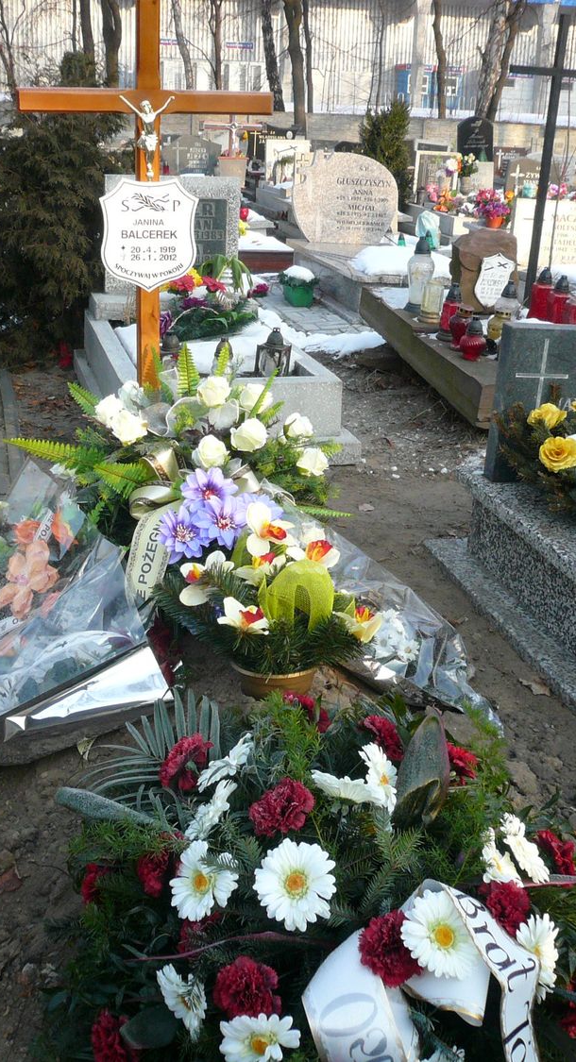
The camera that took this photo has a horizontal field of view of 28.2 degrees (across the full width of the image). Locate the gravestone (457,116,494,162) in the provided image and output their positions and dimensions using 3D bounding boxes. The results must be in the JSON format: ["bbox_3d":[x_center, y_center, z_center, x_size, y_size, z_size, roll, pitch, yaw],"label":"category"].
[{"bbox_3d":[2.478,-5.070,15.228,0.500,0.850,0.080,-4,23,-15],"label":"gravestone"}]

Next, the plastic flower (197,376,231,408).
[{"bbox_3d":[-0.197,-0.377,3.082,0.086,0.082,0.080,-3,-3,-15],"label":"plastic flower"}]

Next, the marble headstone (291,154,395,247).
[{"bbox_3d":[0.454,-2.694,9.252,0.878,0.712,0.100,-3,23,-15],"label":"marble headstone"}]

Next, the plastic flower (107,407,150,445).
[{"bbox_3d":[-0.429,-0.283,3.081,0.105,0.090,0.085,-1,23,-8],"label":"plastic flower"}]

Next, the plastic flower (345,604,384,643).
[{"bbox_3d":[0.177,0.212,2.641,0.087,0.080,0.065,4,22,4],"label":"plastic flower"}]

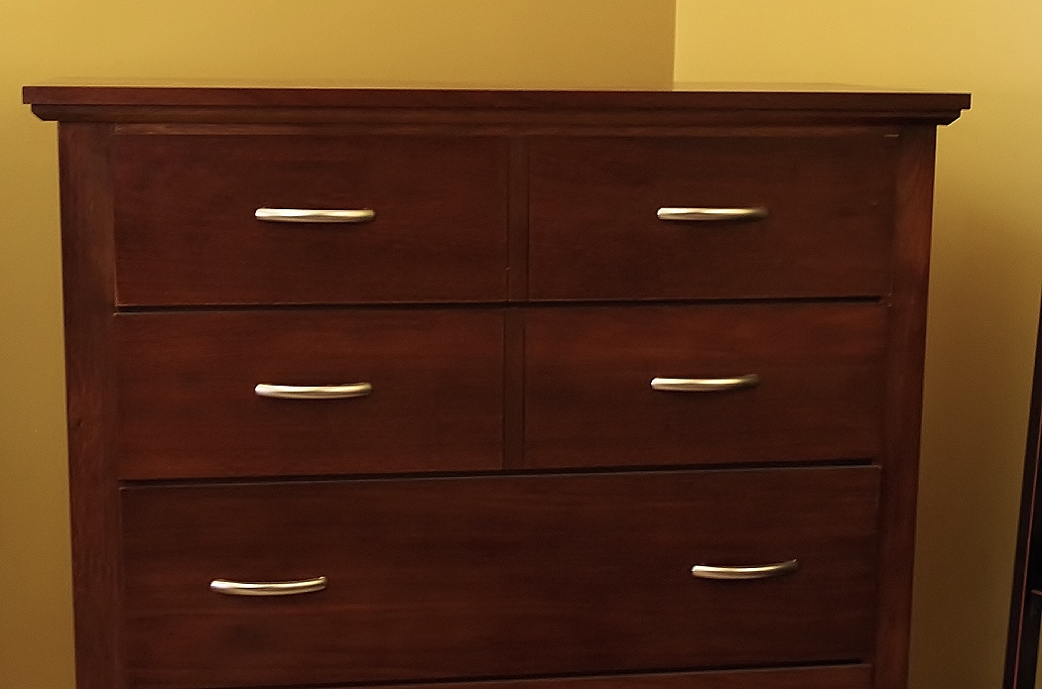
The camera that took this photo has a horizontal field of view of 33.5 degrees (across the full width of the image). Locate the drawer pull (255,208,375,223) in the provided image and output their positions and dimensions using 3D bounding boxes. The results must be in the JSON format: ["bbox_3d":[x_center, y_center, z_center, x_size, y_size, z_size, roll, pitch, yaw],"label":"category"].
[{"bbox_3d":[-0.211,-0.132,1.779,0.122,0.013,0.028,-1,10,-9],"label":"drawer pull"}]

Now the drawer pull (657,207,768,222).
[{"bbox_3d":[0.204,-0.138,1.842,0.122,0.013,0.028,-1,10,-9],"label":"drawer pull"}]

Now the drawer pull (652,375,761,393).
[{"bbox_3d":[0.200,0.043,1.873,0.122,0.013,0.028,-1,10,-9],"label":"drawer pull"}]

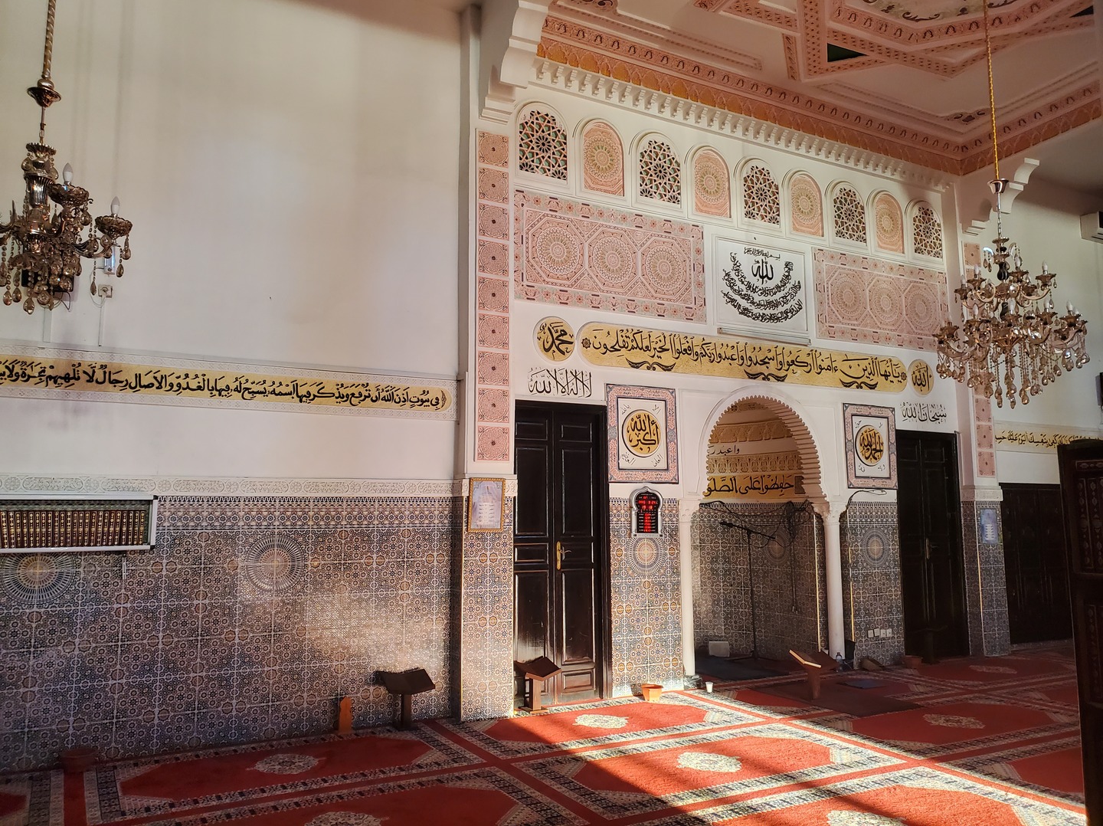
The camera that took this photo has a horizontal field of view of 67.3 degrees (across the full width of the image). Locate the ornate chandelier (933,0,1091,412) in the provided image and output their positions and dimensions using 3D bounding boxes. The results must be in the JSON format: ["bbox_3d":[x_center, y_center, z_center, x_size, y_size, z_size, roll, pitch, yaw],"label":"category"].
[{"bbox_3d":[3.243,-1.620,5.972,1.080,3.204,1.080,3,-7,-27],"label":"ornate chandelier"}]

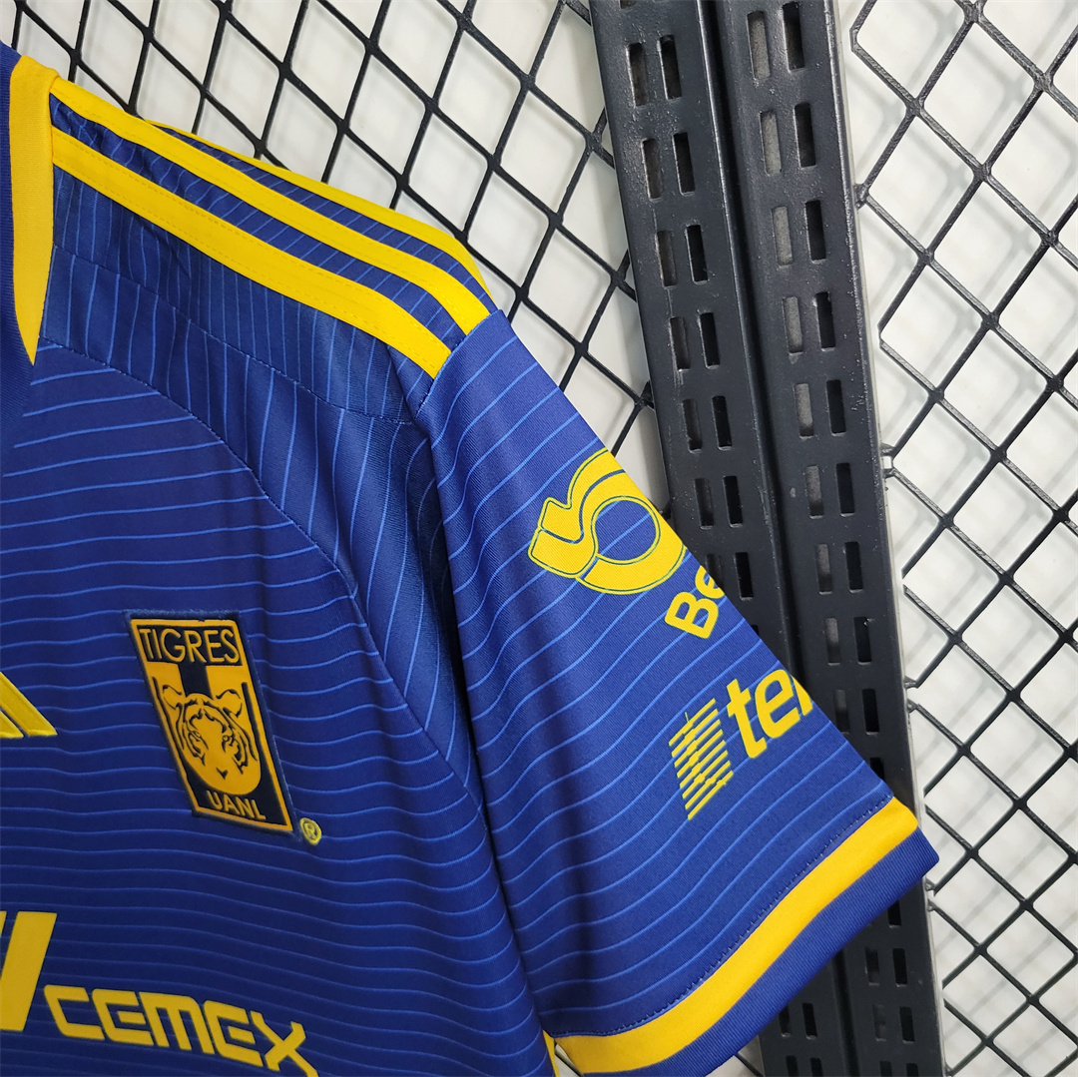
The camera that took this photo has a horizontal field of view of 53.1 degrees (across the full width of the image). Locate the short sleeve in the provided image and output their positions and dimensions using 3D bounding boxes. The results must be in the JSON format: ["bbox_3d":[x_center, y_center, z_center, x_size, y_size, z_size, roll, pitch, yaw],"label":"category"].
[{"bbox_3d":[0.052,0.059,0.362,0.153,0.279,0.084,-4,19,22],"label":"short sleeve"}]

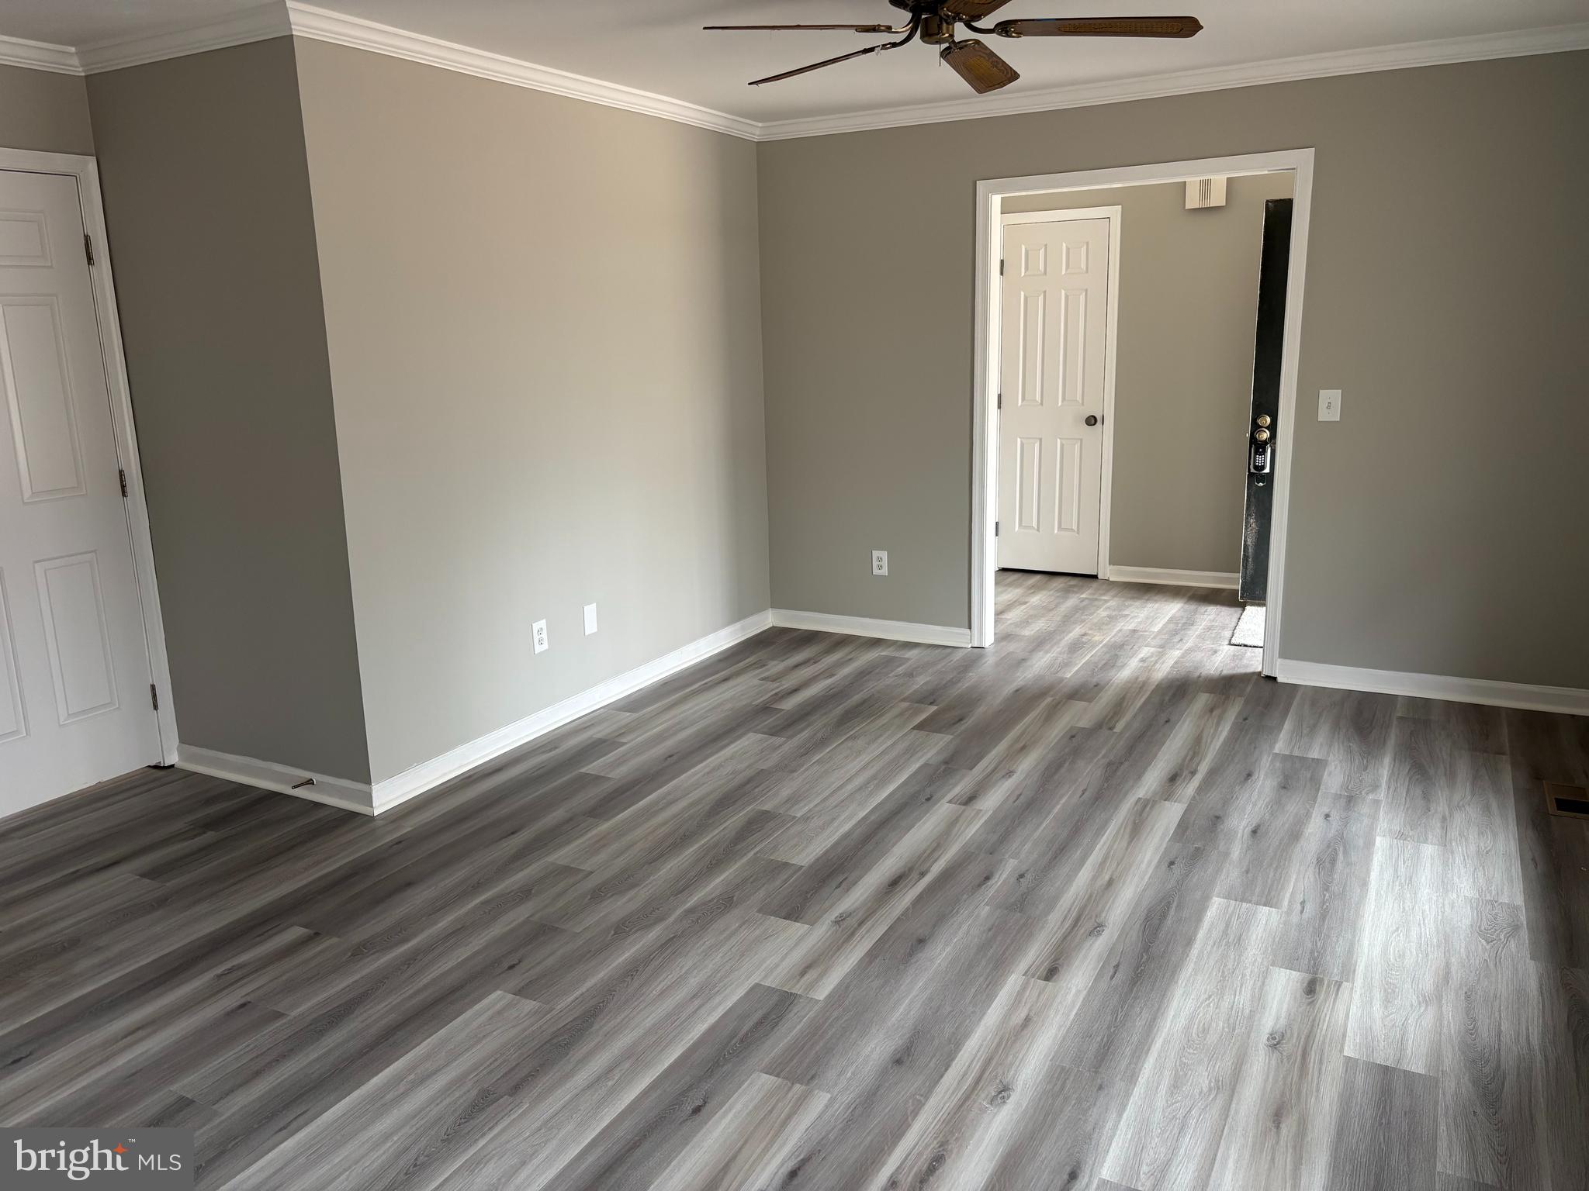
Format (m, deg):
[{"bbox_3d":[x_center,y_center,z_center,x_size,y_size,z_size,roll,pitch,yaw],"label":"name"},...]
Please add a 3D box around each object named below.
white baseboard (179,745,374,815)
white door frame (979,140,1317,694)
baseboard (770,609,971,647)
[{"bbox_3d":[-1.803,0.626,4.103,1.013,0.091,0.020,5,15,28],"label":"white baseboard"},{"bbox_3d":[1.442,-0.732,5.149,1.349,2.112,0.140,5,15,28],"label":"white door frame"},{"bbox_3d":[0.356,0.159,5.907,1.077,0.091,0.020,5,15,28],"label":"baseboard"}]

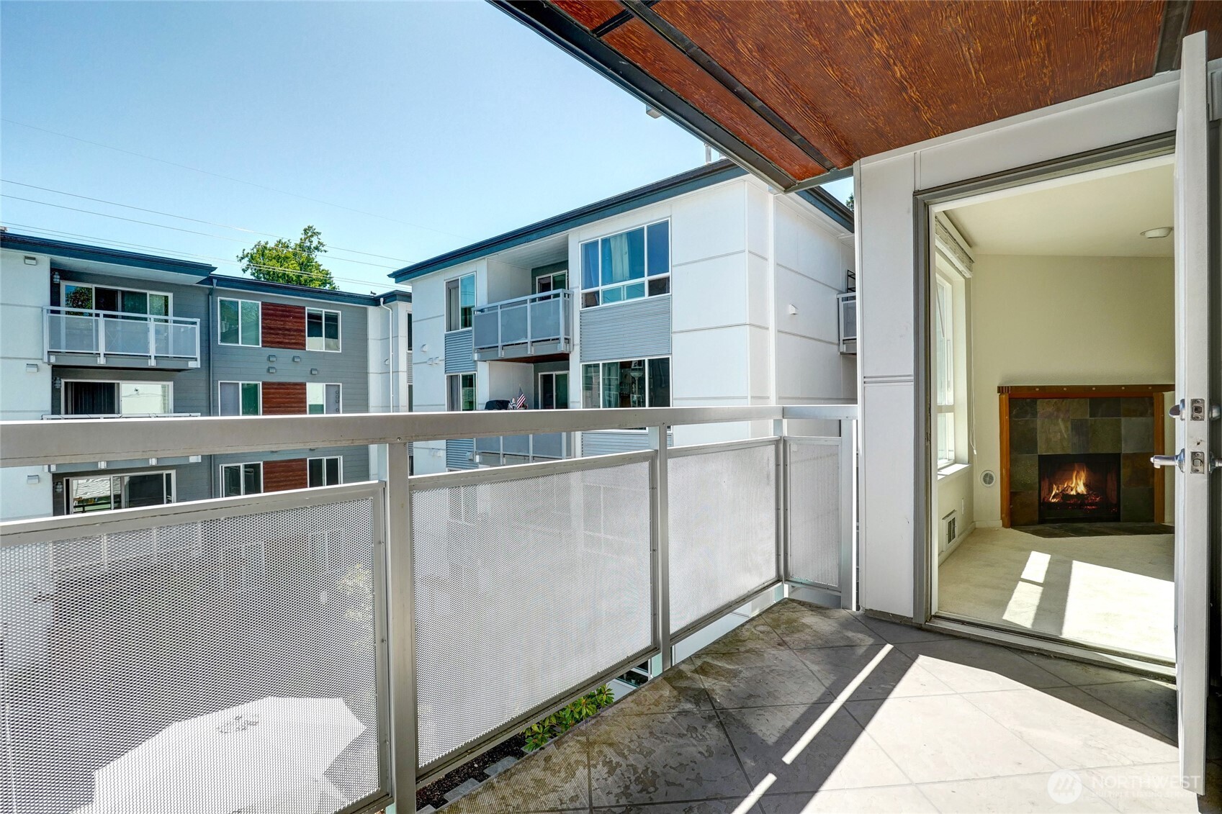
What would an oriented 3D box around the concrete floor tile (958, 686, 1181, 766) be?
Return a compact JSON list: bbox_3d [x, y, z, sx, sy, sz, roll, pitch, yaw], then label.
[{"bbox_3d":[1.565,1.092,1.847,0.455,0.030,0.455,-2,-1,-3],"label":"concrete floor tile"}]

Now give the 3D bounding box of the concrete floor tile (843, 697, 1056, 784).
[{"bbox_3d":[1.101,1.107,1.819,0.455,0.030,0.455,-2,-1,-3],"label":"concrete floor tile"}]

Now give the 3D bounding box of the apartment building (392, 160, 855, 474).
[{"bbox_3d":[0.930,-0.200,16.700,12.800,8.200,10.000,0,1,41],"label":"apartment building"}]

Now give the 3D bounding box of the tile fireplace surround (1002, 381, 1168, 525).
[{"bbox_3d":[4.000,0.407,4.540,1.530,1.170,0.170,-1,1,-4],"label":"tile fireplace surround"}]

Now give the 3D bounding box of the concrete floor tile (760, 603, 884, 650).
[{"bbox_3d":[1.046,1.122,2.731,0.455,0.030,0.465,-2,-1,-3],"label":"concrete floor tile"}]

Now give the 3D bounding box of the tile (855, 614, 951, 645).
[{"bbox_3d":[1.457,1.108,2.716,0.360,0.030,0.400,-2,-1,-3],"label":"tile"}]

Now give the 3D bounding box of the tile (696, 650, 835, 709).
[{"bbox_3d":[0.609,1.130,2.243,0.455,0.030,0.455,-2,-1,-3],"label":"tile"}]

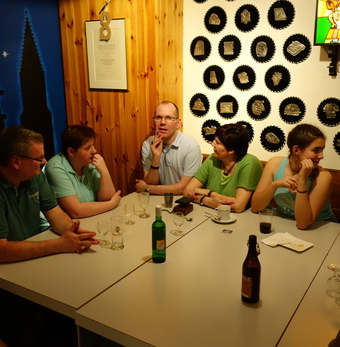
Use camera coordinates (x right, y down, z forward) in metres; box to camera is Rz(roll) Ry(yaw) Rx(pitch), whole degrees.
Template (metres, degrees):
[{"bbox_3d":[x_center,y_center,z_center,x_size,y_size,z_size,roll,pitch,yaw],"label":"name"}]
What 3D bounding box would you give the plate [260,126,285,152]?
[{"bbox_3d":[0.752,-0.257,2.960,0.187,0.187,0.020,9,18,31],"label":"plate"}]

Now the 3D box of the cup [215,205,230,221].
[{"bbox_3d":[0.309,0.231,2.374,0.094,0.067,0.074,10,18,34],"label":"cup"}]

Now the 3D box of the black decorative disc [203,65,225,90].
[{"bbox_3d":[0.347,-0.742,3.148,0.190,0.190,0.020,9,18,31],"label":"black decorative disc"}]

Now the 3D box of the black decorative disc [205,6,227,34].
[{"bbox_3d":[0.338,-1.136,2.992,0.187,0.187,0.020,9,18,31],"label":"black decorative disc"}]

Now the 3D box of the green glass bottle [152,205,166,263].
[{"bbox_3d":[-0.052,0.282,1.888,0.066,0.272,0.066,-1,15,0],"label":"green glass bottle"}]

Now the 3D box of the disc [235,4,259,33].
[{"bbox_3d":[0.536,-1.077,2.811,0.186,0.186,0.020,9,18,31],"label":"disc"}]

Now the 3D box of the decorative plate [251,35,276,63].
[{"bbox_3d":[0.655,-0.878,2.853,0.187,0.187,0.020,9,18,31],"label":"decorative plate"}]

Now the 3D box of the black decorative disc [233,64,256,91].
[{"bbox_3d":[0.546,-0.704,2.973,0.187,0.187,0.020,9,18,31],"label":"black decorative disc"}]

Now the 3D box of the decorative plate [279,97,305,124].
[{"bbox_3d":[0.844,-0.433,2.787,0.186,0.186,0.020,9,18,31],"label":"decorative plate"}]

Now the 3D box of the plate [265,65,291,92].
[{"bbox_3d":[0.765,-0.673,2.875,0.188,0.188,0.025,9,18,31],"label":"plate"}]

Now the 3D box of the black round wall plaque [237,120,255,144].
[{"bbox_3d":[0.541,-0.300,3.005,0.183,0.183,0.016,9,18,31],"label":"black round wall plaque"}]

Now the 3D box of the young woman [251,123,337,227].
[{"bbox_3d":[0.772,0.339,2.490,0.500,1.280,0.660,9,18,31],"label":"young woman"}]

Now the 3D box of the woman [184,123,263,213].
[{"bbox_3d":[0.394,0.284,2.849,0.540,1.240,0.640,11,19,37],"label":"woman"}]

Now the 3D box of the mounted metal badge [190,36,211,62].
[{"bbox_3d":[0.233,-0.931,3.034,0.183,0.183,0.016,9,18,31],"label":"mounted metal badge"}]

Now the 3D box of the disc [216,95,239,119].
[{"bbox_3d":[0.433,-0.495,3.023,0.183,0.183,0.016,9,18,31],"label":"disc"}]

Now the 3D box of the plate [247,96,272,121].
[{"bbox_3d":[0.666,-0.487,3.010,0.190,0.190,0.020,9,18,31],"label":"plate"}]

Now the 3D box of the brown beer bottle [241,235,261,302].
[{"bbox_3d":[0.314,0.362,1.541,0.069,0.260,0.069,0,15,0],"label":"brown beer bottle"}]

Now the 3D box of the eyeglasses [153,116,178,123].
[{"bbox_3d":[-0.027,-0.363,2.697,0.140,0.040,0.135,5,16,19],"label":"eyeglasses"}]

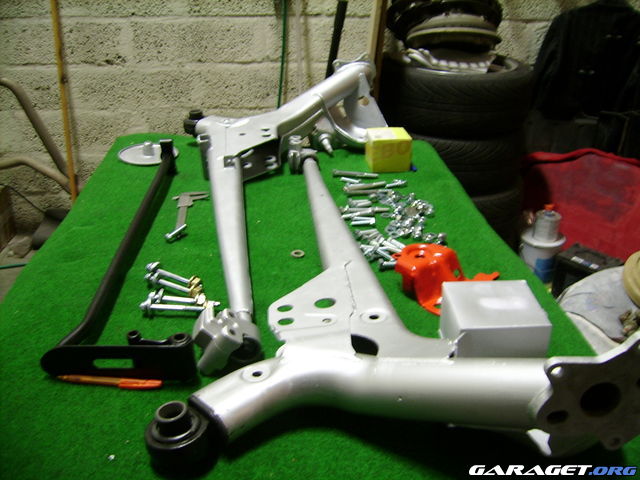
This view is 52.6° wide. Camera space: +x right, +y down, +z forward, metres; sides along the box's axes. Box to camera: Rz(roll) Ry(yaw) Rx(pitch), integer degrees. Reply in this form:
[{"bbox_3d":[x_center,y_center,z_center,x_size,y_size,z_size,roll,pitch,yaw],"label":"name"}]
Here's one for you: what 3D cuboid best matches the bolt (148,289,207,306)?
[{"bbox_3d":[-0.241,0.098,1.099,0.101,0.023,0.023,3,29,7],"label":"bolt"}]

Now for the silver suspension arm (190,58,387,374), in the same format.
[{"bbox_3d":[-0.044,-0.160,1.384,0.560,0.205,1.090,-4,28,-5],"label":"silver suspension arm"}]

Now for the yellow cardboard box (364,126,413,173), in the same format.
[{"bbox_3d":[0.180,-0.237,1.697,0.098,0.083,0.108,-3,26,-4],"label":"yellow cardboard box"}]

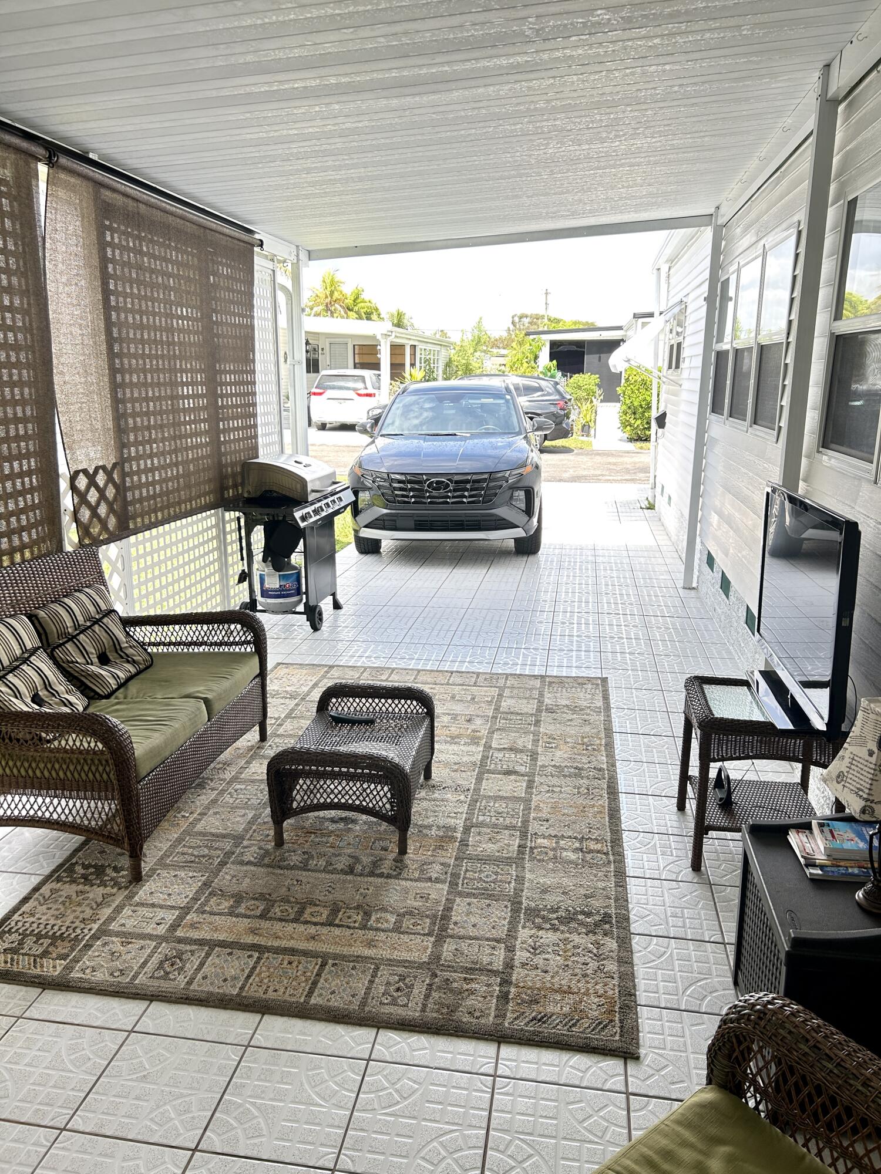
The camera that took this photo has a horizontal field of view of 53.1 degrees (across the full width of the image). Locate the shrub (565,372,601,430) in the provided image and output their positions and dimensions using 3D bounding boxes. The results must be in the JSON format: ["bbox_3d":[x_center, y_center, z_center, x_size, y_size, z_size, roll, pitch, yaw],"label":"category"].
[{"bbox_3d":[3.958,-5.123,24.478,1.050,1.650,1.000,2,14,9],"label":"shrub"}]

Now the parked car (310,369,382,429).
[{"bbox_3d":[-2.490,-5.913,27.682,1.920,1.730,4.850,2,14,8],"label":"parked car"}]

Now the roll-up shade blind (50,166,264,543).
[{"bbox_3d":[-1.583,-1.391,5.610,0.100,1.920,2.760,2,14,9],"label":"roll-up shade blind"}]

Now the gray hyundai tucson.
[{"bbox_3d":[0.247,-1.492,10.142,1.890,1.660,4.630,2,14,6],"label":"gray hyundai tucson"}]

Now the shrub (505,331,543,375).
[{"bbox_3d":[2.618,-6.536,27.738,1.400,2.900,1.400,2,14,9],"label":"shrub"}]

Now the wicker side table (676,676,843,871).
[{"bbox_3d":[1.205,0.721,3.357,0.520,0.560,0.540,2,14,9],"label":"wicker side table"}]

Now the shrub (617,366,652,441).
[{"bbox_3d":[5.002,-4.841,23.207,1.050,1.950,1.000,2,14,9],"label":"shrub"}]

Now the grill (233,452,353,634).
[{"bbox_3d":[-1.058,-0.343,6.350,0.640,1.200,1.310,2,14,9],"label":"grill"}]

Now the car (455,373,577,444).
[{"bbox_3d":[0.841,-4.446,22.091,4.900,1.740,1.900,2,14,9],"label":"car"}]

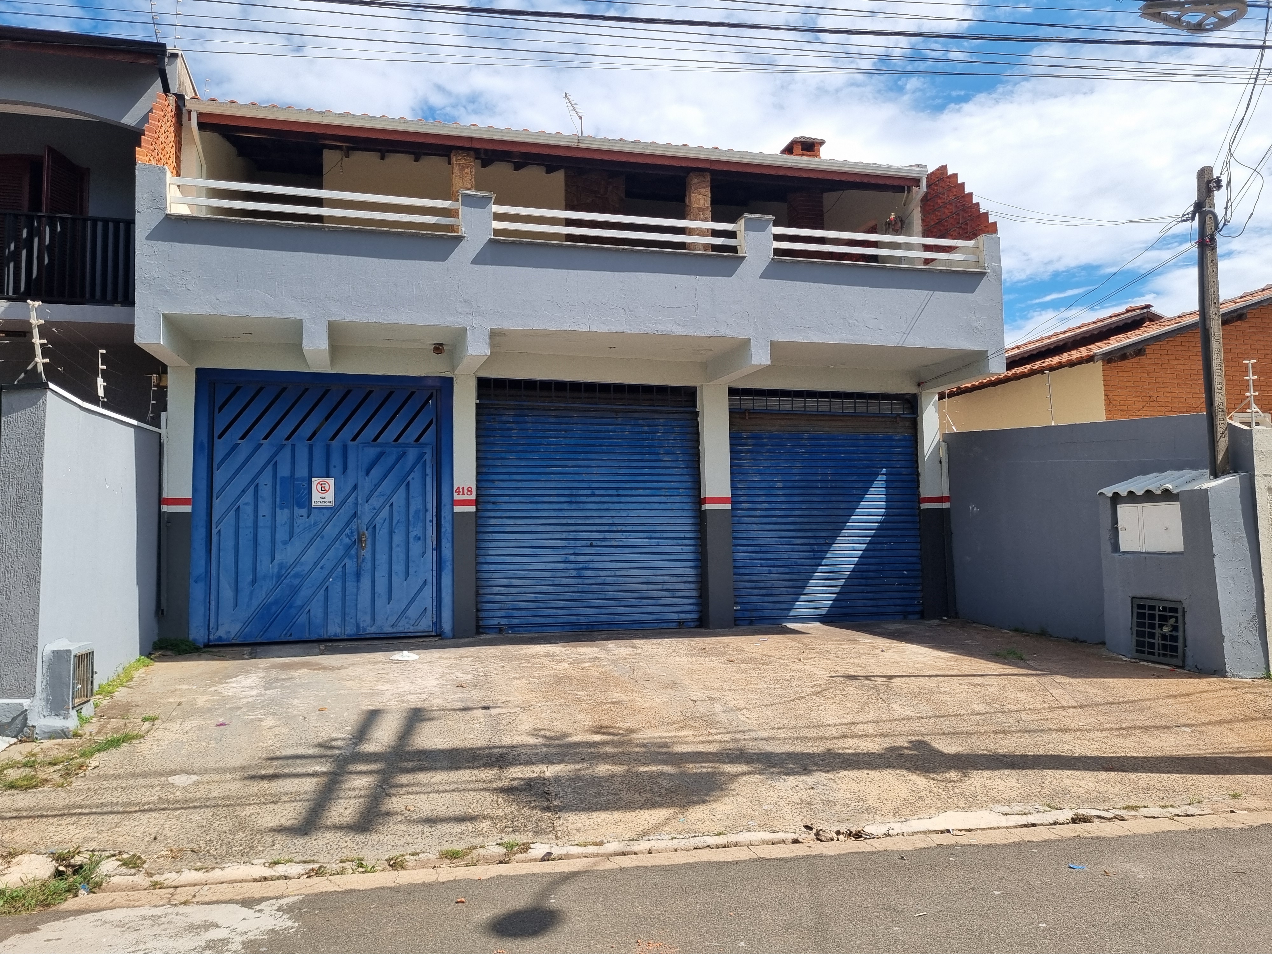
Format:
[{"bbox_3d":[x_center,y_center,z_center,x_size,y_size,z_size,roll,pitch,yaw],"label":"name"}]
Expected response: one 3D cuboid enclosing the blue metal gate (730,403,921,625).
[{"bbox_3d":[2.458,0.382,12.277,2.621,2.953,0.101,0,-4,-15],"label":"blue metal gate"}]

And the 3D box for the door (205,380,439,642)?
[{"bbox_3d":[-3.447,0.394,10.672,2.399,2.836,0.078,0,-4,-15],"label":"door"}]

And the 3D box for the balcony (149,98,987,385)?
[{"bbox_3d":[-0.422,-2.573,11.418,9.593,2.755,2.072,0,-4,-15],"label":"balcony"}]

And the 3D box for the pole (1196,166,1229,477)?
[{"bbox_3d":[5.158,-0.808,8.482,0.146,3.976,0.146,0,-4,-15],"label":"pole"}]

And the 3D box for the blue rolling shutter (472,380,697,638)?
[{"bbox_3d":[-0.536,0.350,11.466,2.719,2.981,0.101,0,-4,-15],"label":"blue rolling shutter"}]

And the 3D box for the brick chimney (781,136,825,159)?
[{"bbox_3d":[2.643,-5.090,15.291,0.571,0.582,0.560,0,-4,-15],"label":"brick chimney"}]

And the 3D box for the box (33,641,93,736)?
[{"bbox_3d":[-4.188,1.536,7.049,0.235,0.610,0.638,0,-4,-15],"label":"box"}]

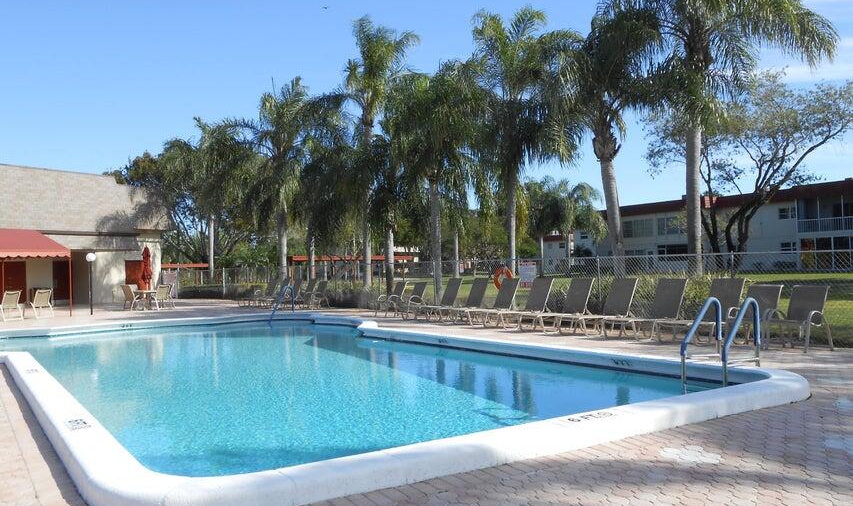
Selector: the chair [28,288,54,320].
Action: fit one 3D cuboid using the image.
[{"bbox_3d":[-12.596,1.670,24.208,0.720,0.930,0.620,-2,-1,44],"label":"chair"}]

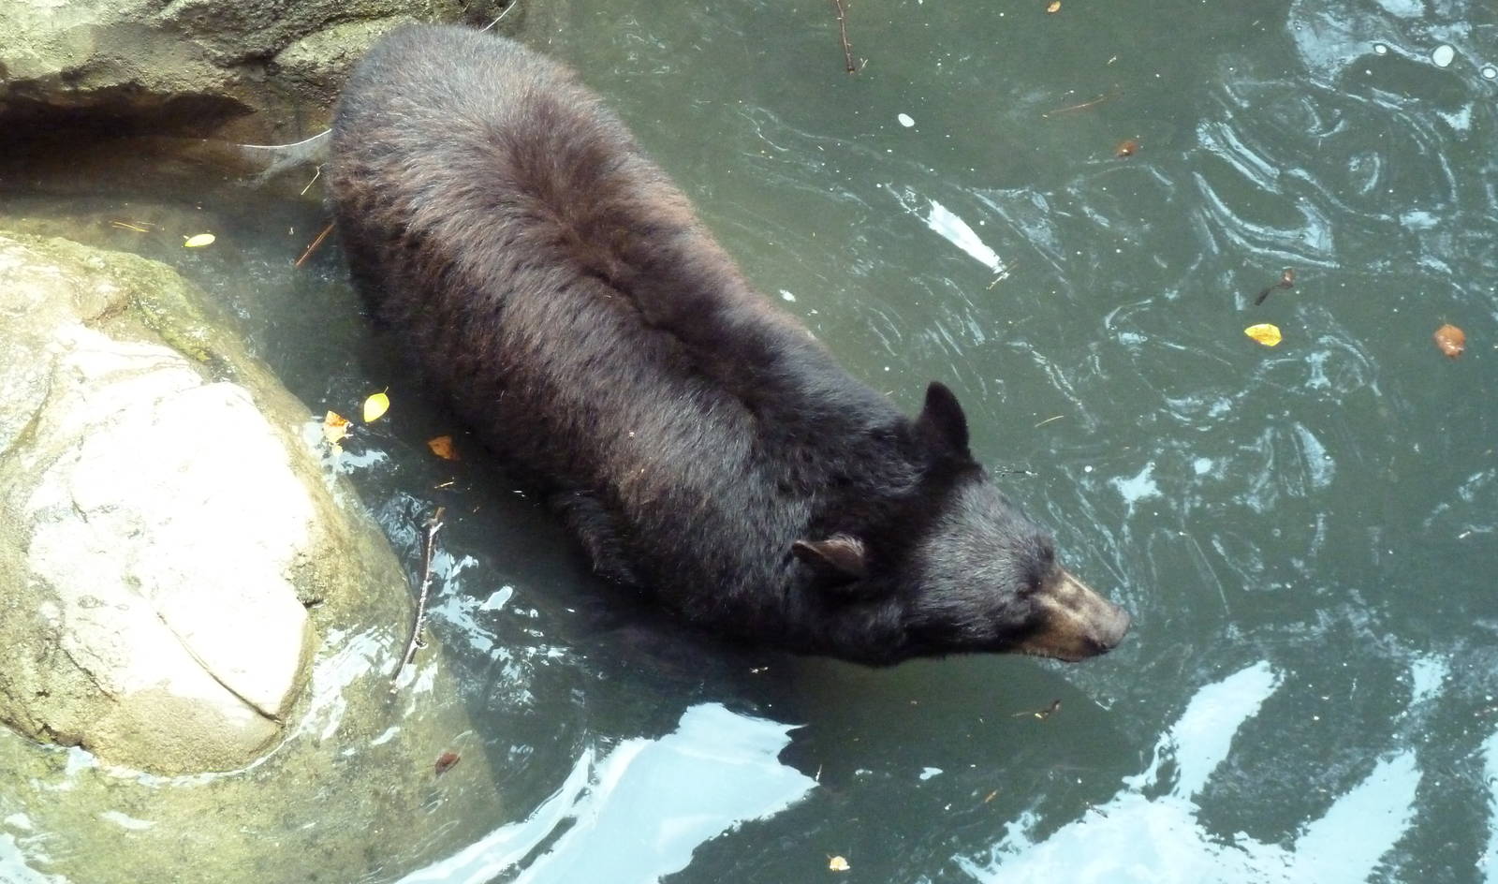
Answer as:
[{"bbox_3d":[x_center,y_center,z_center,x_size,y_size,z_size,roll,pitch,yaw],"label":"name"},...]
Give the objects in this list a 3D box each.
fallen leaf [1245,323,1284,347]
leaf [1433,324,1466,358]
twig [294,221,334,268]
[{"bbox_3d":[0.841,-0.176,4.734,0.062,0.012,0.048,11,49,10],"label":"fallen leaf"},{"bbox_3d":[1.143,-0.164,4.723,0.048,0.015,0.072,-2,48,-2],"label":"leaf"},{"bbox_3d":[-0.730,-0.332,4.874,0.008,0.008,0.121,21,51,18],"label":"twig"}]

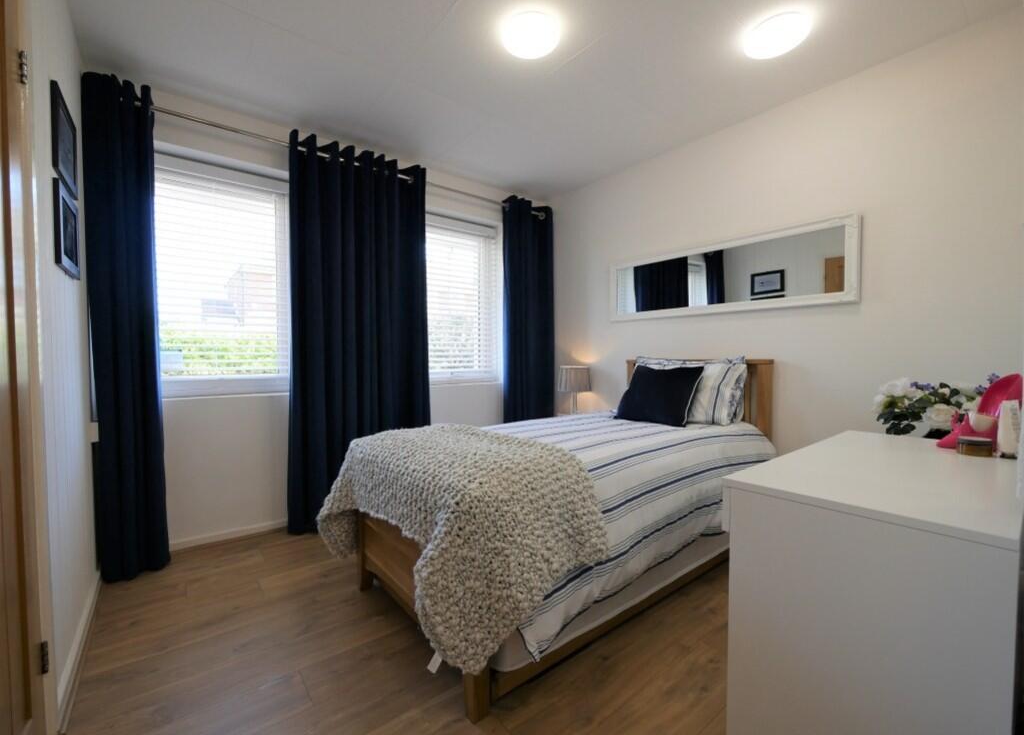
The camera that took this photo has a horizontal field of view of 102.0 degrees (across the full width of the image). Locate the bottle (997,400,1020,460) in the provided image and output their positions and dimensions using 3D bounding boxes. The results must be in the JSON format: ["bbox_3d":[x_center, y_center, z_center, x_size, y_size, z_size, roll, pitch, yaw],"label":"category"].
[{"bbox_3d":[1.314,0.164,1.096,0.043,0.157,0.037,1,2,30],"label":"bottle"}]

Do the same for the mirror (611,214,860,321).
[{"bbox_3d":[1.317,-0.585,2.765,0.038,0.469,1.558,-2,2,-40],"label":"mirror"}]

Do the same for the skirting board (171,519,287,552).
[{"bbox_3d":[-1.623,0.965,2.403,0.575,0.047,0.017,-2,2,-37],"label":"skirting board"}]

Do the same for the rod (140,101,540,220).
[{"bbox_3d":[-0.791,-1.329,2.856,2.720,0.029,0.030,-2,2,-37],"label":"rod"}]

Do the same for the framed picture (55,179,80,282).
[{"bbox_3d":[-1.564,-0.469,1.458,0.021,0.277,0.380,-2,2,-40],"label":"framed picture"}]

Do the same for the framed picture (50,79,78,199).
[{"bbox_3d":[-1.589,-0.782,1.477,0.021,0.278,0.380,-2,2,-40],"label":"framed picture"}]

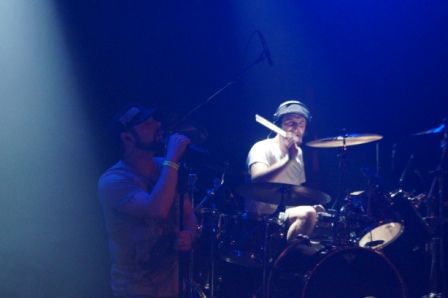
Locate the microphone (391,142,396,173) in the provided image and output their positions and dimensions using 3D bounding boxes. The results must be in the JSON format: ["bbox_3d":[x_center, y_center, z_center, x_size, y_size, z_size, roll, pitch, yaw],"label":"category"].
[{"bbox_3d":[0.974,0.049,7.500,0.028,0.170,0.028,4,0,0],"label":"microphone"}]

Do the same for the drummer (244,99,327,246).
[{"bbox_3d":[0.420,0.380,7.550,0.620,1.320,0.800,-1,2,-42],"label":"drummer"}]

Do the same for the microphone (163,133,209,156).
[{"bbox_3d":[-0.174,-0.018,5.900,0.220,0.050,0.050,21,0,-3],"label":"microphone"}]

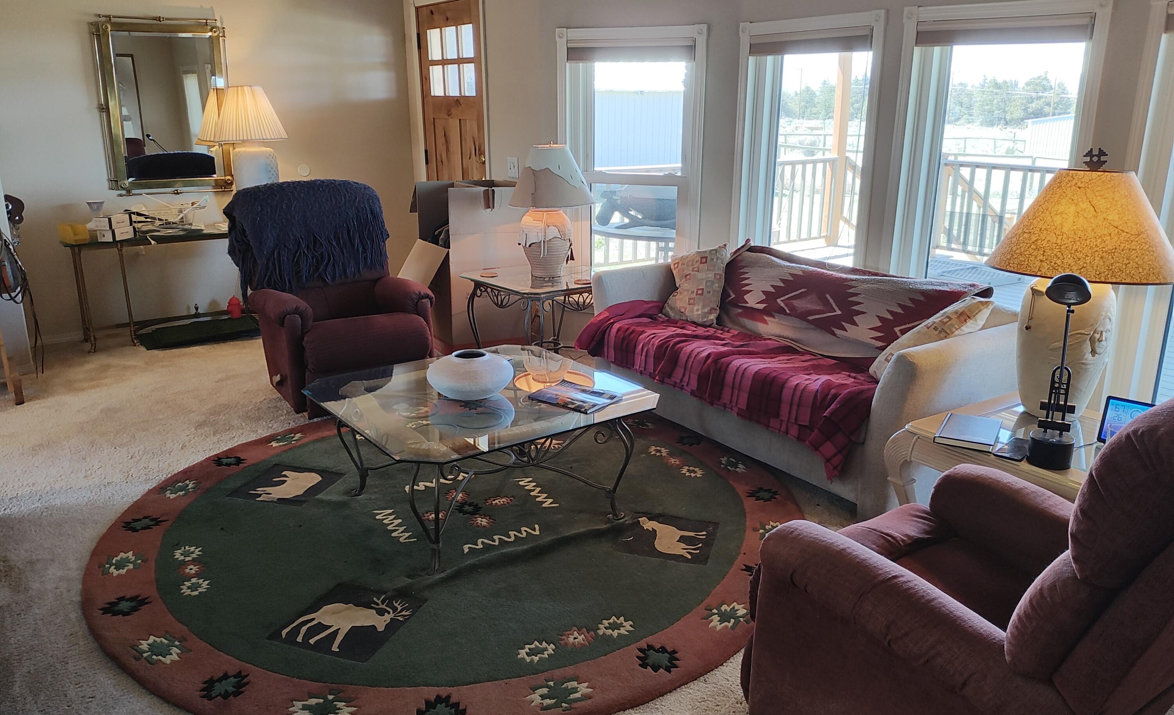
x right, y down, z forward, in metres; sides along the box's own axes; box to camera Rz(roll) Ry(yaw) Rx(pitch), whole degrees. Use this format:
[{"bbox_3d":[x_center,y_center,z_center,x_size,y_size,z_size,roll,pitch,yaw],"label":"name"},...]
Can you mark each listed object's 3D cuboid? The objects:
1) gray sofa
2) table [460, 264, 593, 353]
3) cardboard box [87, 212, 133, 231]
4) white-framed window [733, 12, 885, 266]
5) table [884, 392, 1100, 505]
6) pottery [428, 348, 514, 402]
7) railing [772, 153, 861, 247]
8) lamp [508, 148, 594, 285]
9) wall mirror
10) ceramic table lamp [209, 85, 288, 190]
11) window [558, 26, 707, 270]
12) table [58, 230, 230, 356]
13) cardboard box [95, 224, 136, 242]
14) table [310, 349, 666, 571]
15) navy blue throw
[{"bbox_3d":[0.898,-0.009,3.707,0.920,0.720,1.740,-12,20,-35],"label":"gray sofa"},{"bbox_3d":[-0.223,-0.172,4.566,0.660,0.545,0.660,-12,21,-34],"label":"table"},{"bbox_3d":[-2.814,-0.801,5.035,0.098,0.067,0.190,2,17,8],"label":"cardboard box"},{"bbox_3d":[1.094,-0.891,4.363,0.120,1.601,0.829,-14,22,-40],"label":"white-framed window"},{"bbox_3d":[1.308,0.464,2.460,0.590,0.520,0.640,-12,20,-35],"label":"table"},{"bbox_3d":[-0.413,0.059,3.008,0.310,0.152,0.310,0,17,0],"label":"pottery"},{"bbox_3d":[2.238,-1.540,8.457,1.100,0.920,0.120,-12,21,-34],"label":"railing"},{"bbox_3d":[-0.181,-0.762,4.397,0.435,0.680,0.435,0,17,0],"label":"lamp"},{"bbox_3d":[-2.582,-1.544,5.253,0.720,1.035,0.060,-12,24,-34],"label":"wall mirror"},{"bbox_3d":[-2.124,-1.274,5.415,0.460,0.875,0.460,-12,21,-34],"label":"ceramic table lamp"},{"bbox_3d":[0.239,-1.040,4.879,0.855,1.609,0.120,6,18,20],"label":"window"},{"bbox_3d":[-2.479,-0.487,5.431,1.420,0.650,0.370,-12,21,-34],"label":"table"},{"bbox_3d":[-2.789,-0.730,5.030,0.096,0.067,0.190,2,17,8],"label":"cardboard box"},{"bbox_3d":[-0.368,0.336,3.022,0.980,0.444,0.965,-12,20,-35],"label":"table"},{"bbox_3d":[-1.437,-0.637,4.410,0.760,0.550,0.420,-12,20,-35],"label":"navy blue throw"}]

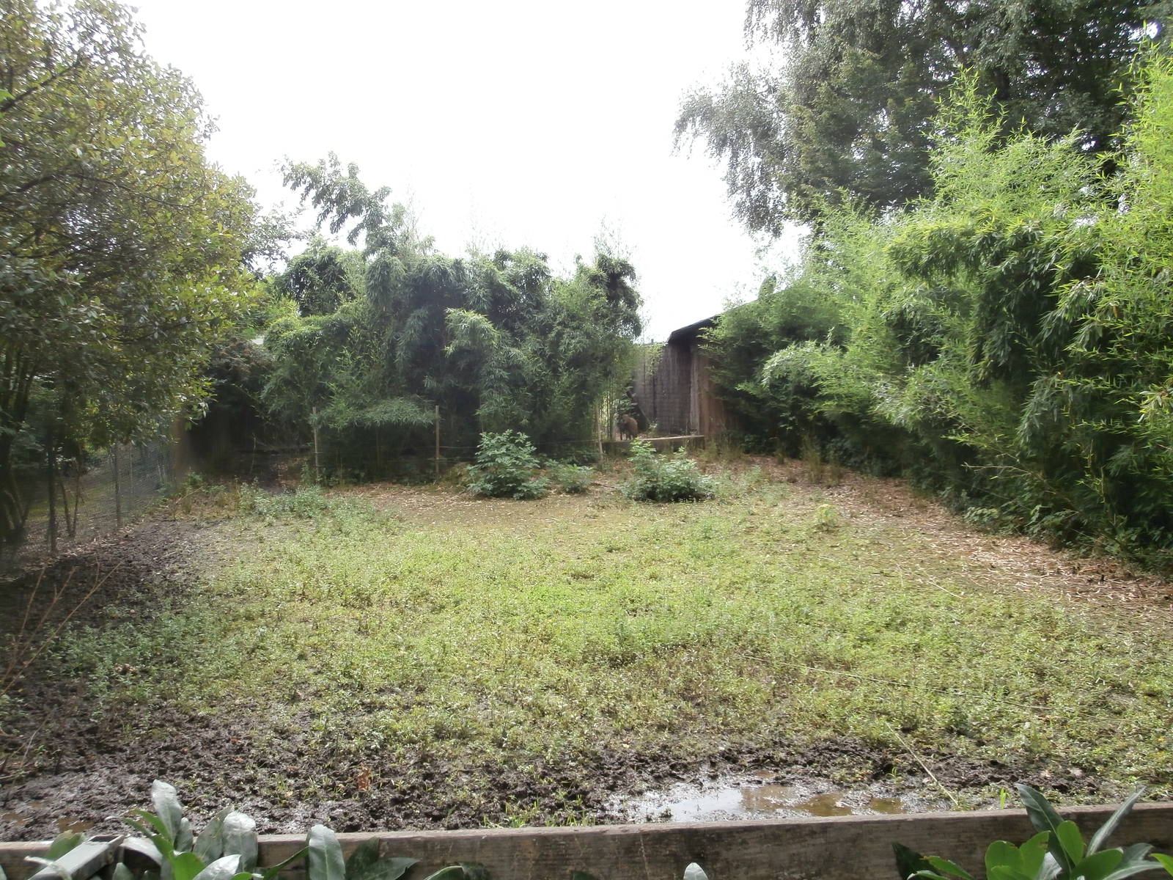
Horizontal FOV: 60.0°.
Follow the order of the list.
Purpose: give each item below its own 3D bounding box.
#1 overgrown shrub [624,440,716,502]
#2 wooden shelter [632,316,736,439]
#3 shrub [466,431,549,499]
[{"bbox_3d":[1.240,0.460,15.500,1.400,0.950,1.250,0,1,0],"label":"overgrown shrub"},{"bbox_3d":[2.100,-1.350,22.000,2.300,2.650,2.400,0,1,14],"label":"wooden shelter"},{"bbox_3d":[-1.200,0.380,15.500,1.250,1.020,1.150,0,1,0],"label":"shrub"}]

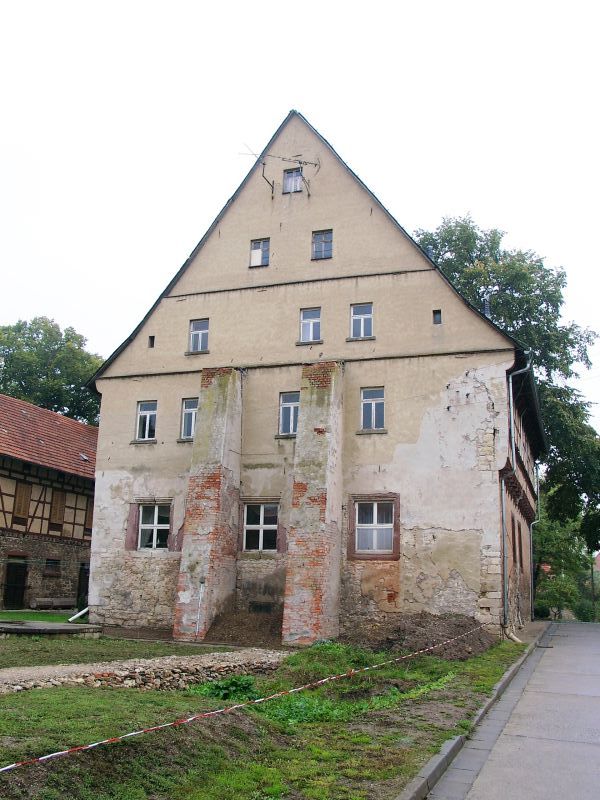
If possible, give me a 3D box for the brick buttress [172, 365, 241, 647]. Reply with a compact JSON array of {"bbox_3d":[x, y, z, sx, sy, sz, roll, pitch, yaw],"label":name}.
[{"bbox_3d":[-2.825,3.028,24.583,1.070,8.350,2.200,-3,-11,19],"label":"brick buttress"}]

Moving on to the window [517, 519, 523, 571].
[{"bbox_3d":[8.312,5.534,29.646,0.180,1.900,1.350,-3,-11,19],"label":"window"}]

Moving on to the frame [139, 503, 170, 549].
[{"bbox_3d":[-4.885,4.267,26.403,1.180,1.460,0.150,-3,-11,19],"label":"frame"}]

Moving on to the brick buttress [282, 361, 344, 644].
[{"bbox_3d":[0.433,2.884,23.539,1.120,8.400,2.000,-3,-11,19],"label":"brick buttress"}]

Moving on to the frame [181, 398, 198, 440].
[{"bbox_3d":[-3.623,0.668,26.615,0.750,1.370,0.150,-3,-11,19],"label":"frame"}]

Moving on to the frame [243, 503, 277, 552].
[{"bbox_3d":[-1.254,4.075,25.124,1.180,1.490,0.150,-3,-11,19],"label":"frame"}]

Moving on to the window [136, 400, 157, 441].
[{"bbox_3d":[-5.282,0.746,27.201,0.760,1.350,0.150,-3,-11,19],"label":"window"}]

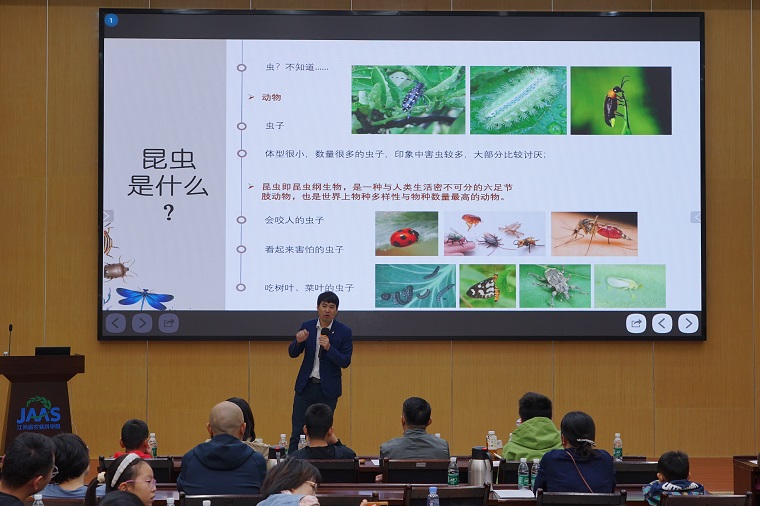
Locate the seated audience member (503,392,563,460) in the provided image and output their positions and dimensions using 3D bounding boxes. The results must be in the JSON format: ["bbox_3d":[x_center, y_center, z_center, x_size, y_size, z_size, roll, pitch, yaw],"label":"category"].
[{"bbox_3d":[0.951,1.491,7.616,0.470,1.300,0.700,0,-1,-3],"label":"seated audience member"}]

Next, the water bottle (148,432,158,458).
[{"bbox_3d":[-1.483,1.270,8.171,0.059,0.177,0.059,0,-1,0],"label":"water bottle"}]

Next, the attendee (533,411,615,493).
[{"bbox_3d":[1.019,1.456,6.766,0.450,1.235,0.740,0,-1,0],"label":"attendee"}]

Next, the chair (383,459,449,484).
[{"bbox_3d":[0.232,1.671,7.411,0.450,0.930,0.520,0,-1,0],"label":"chair"}]

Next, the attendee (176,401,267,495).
[{"bbox_3d":[-0.835,1.428,6.727,0.490,1.290,0.760,0,-1,0],"label":"attendee"}]

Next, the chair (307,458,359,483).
[{"bbox_3d":[-0.345,1.660,7.601,0.460,0.870,0.520,0,-1,0],"label":"chair"}]

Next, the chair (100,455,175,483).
[{"bbox_3d":[-1.462,1.663,7.731,0.460,0.870,0.520,0,-1,0],"label":"chair"}]

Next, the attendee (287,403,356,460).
[{"bbox_3d":[-0.355,1.526,7.615,0.460,1.230,0.680,0,-1,3],"label":"attendee"}]

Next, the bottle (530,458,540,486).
[{"bbox_3d":[0.876,1.240,6.971,0.059,0.177,0.059,0,-1,0],"label":"bottle"}]

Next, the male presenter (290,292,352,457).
[{"bbox_3d":[-0.505,1.184,10.574,0.520,1.720,0.380,0,-1,13],"label":"male presenter"}]

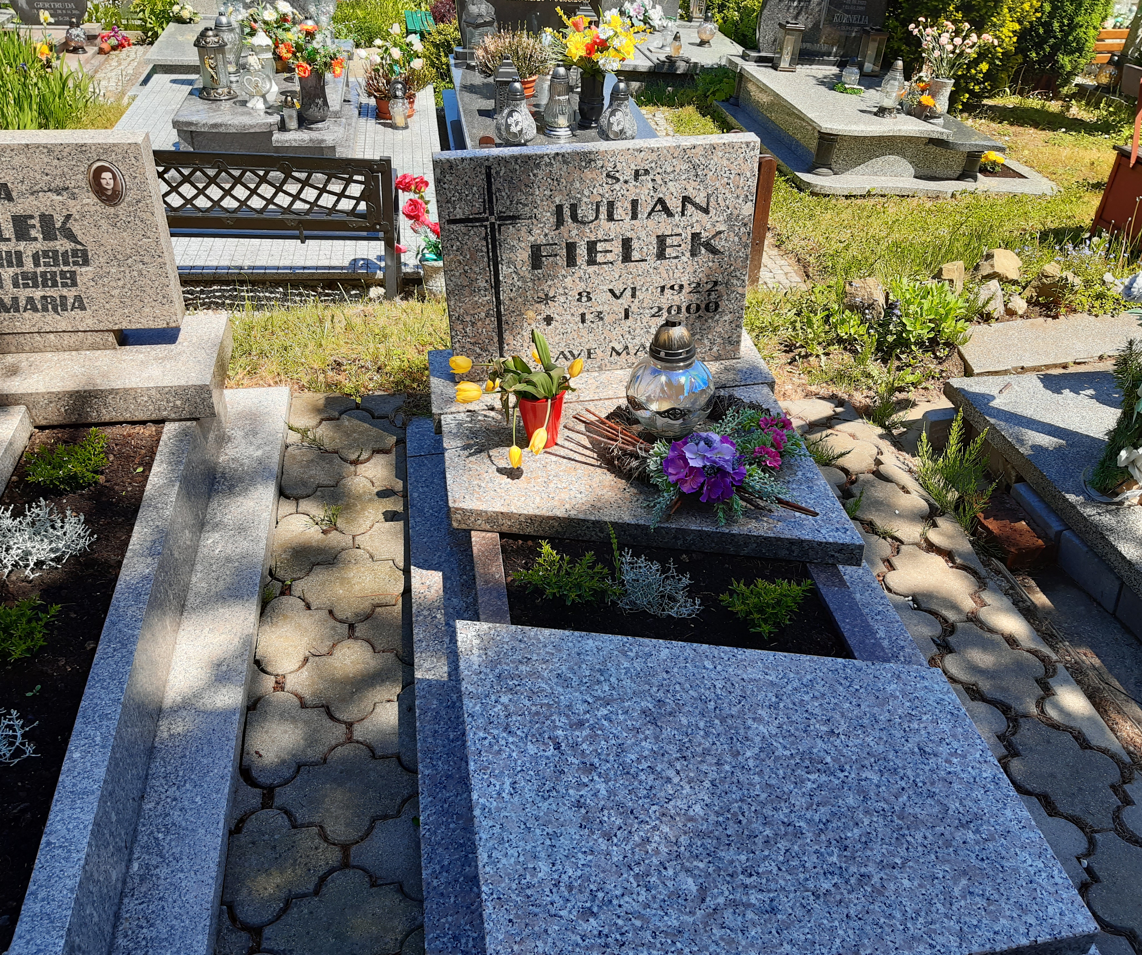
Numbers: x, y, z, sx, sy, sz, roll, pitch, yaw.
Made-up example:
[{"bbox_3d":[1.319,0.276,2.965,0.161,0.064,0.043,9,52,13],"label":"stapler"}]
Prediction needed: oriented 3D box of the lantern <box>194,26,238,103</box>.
[{"bbox_3d":[-1.576,-1.832,4.239,0.160,0.272,0.155,-9,36,-11],"label":"lantern"}]

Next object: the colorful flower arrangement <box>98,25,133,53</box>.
[{"bbox_3d":[-3.063,-2.943,6.423,0.225,0.165,0.190,-6,35,-7],"label":"colorful flower arrangement"}]

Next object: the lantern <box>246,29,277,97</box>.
[{"bbox_3d":[-1.369,-1.853,4.268,0.118,0.270,0.118,-6,35,-7],"label":"lantern"}]

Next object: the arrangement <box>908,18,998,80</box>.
[{"bbox_3d":[2.122,-2.401,5.366,0.485,0.300,0.412,-6,36,-8],"label":"arrangement"}]

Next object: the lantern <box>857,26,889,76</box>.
[{"bbox_3d":[1.924,-2.718,6.100,0.122,0.270,0.122,-6,36,-8],"label":"lantern"}]

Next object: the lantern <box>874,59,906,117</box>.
[{"bbox_3d":[1.806,-2.204,5.394,0.147,0.296,0.147,-6,36,-8],"label":"lantern"}]

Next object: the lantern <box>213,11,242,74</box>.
[{"bbox_3d":[-1.846,-2.338,5.151,0.150,0.310,0.150,-5,36,-7],"label":"lantern"}]

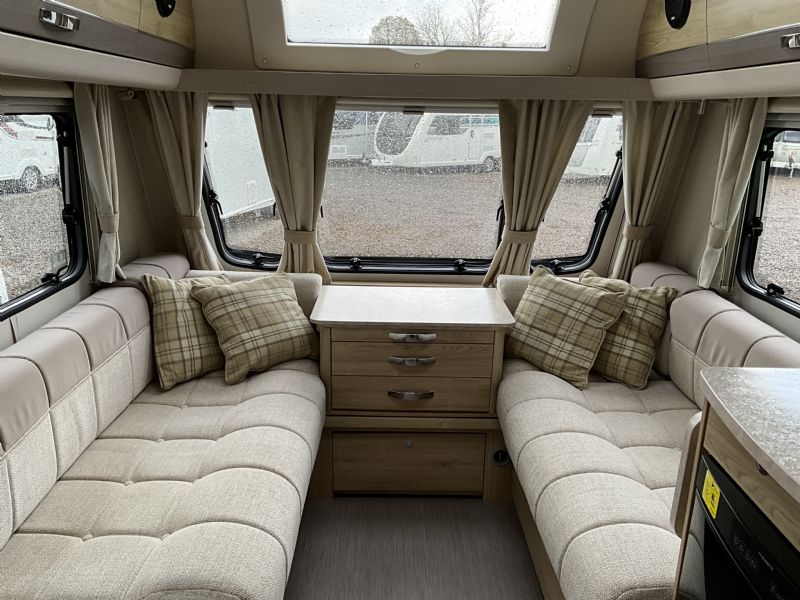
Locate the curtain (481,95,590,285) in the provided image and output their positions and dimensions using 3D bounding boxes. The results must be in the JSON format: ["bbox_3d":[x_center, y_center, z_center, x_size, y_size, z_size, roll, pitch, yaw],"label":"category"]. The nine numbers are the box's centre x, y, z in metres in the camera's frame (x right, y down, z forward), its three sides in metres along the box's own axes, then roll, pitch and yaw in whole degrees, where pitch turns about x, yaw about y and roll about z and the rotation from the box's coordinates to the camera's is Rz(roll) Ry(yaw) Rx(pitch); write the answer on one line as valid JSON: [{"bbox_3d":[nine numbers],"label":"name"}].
[{"bbox_3d":[0.494,-0.401,2.583,0.385,0.710,0.110,1,17,-1],"label":"curtain"}]

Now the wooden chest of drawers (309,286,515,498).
[{"bbox_3d":[0.035,0.356,2.537,0.683,0.715,0.410,1,17,-1],"label":"wooden chest of drawers"}]

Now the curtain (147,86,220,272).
[{"bbox_3d":[-0.790,-0.412,2.504,0.250,0.700,0.110,-2,17,-11],"label":"curtain"}]

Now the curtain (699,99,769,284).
[{"bbox_3d":[1.123,-0.359,2.346,0.110,0.655,0.230,1,17,-1],"label":"curtain"}]

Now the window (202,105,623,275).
[{"bbox_3d":[0.052,-0.424,2.642,1.600,0.640,0.090,1,17,-1],"label":"window"}]

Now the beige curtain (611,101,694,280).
[{"bbox_3d":[0.890,-0.388,2.532,0.270,0.700,0.110,4,17,8],"label":"beige curtain"}]

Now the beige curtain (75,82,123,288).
[{"bbox_3d":[-1.021,-0.394,2.318,0.110,0.660,0.220,1,17,-1],"label":"beige curtain"}]

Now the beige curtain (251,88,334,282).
[{"bbox_3d":[-0.401,-0.412,2.564,0.325,0.710,0.110,1,17,-1],"label":"beige curtain"}]

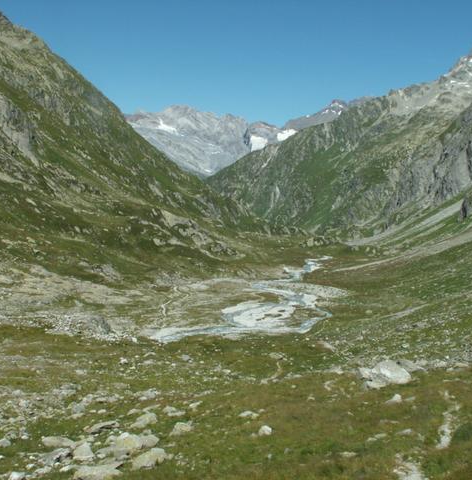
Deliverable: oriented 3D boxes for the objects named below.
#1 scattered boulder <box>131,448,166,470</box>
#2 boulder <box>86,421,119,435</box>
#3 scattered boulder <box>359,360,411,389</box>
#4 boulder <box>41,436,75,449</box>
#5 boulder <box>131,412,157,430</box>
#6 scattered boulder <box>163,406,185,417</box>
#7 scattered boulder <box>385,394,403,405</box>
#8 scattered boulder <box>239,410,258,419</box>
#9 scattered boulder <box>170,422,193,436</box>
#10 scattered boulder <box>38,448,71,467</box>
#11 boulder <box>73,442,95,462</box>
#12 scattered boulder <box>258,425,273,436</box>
[{"bbox_3d":[-2.637,6.615,19.500,1.085,0.608,0.868,0,3,-8],"label":"scattered boulder"},{"bbox_3d":[-5.820,8.113,28.000,1.471,0.508,1.103,-1,3,-12],"label":"boulder"},{"bbox_3d":[11.096,9.917,47.710,3.719,1.956,2.789,1,3,13],"label":"scattered boulder"},{"bbox_3d":[-7.009,7.996,25.551,1.226,0.404,0.858,-1,3,-16],"label":"boulder"},{"bbox_3d":[-4.074,7.994,28.500,1.145,0.755,0.916,0,3,-8],"label":"boulder"},{"bbox_3d":[-3.305,9.070,34.223,1.129,0.482,0.846,0,3,-6],"label":"scattered boulder"},{"bbox_3d":[9.184,9.301,37.734,1.018,0.544,0.815,1,3,14],"label":"scattered boulder"},{"bbox_3d":[0.622,8.679,32.185,0.965,0.354,0.724,0,3,1],"label":"scattered boulder"},{"bbox_3d":[-2.374,8.253,28.184,0.929,0.565,0.744,0,3,-5],"label":"scattered boulder"},{"bbox_3d":[-6.276,7.521,22.377,1.073,0.555,0.859,-1,3,-16],"label":"scattered boulder"},{"bbox_3d":[-4.831,6.732,20.500,0.697,0.620,0.592,-1,3,-13],"label":"boulder"},{"bbox_3d":[1.208,7.801,26.500,0.573,0.477,0.487,0,3,3],"label":"scattered boulder"}]

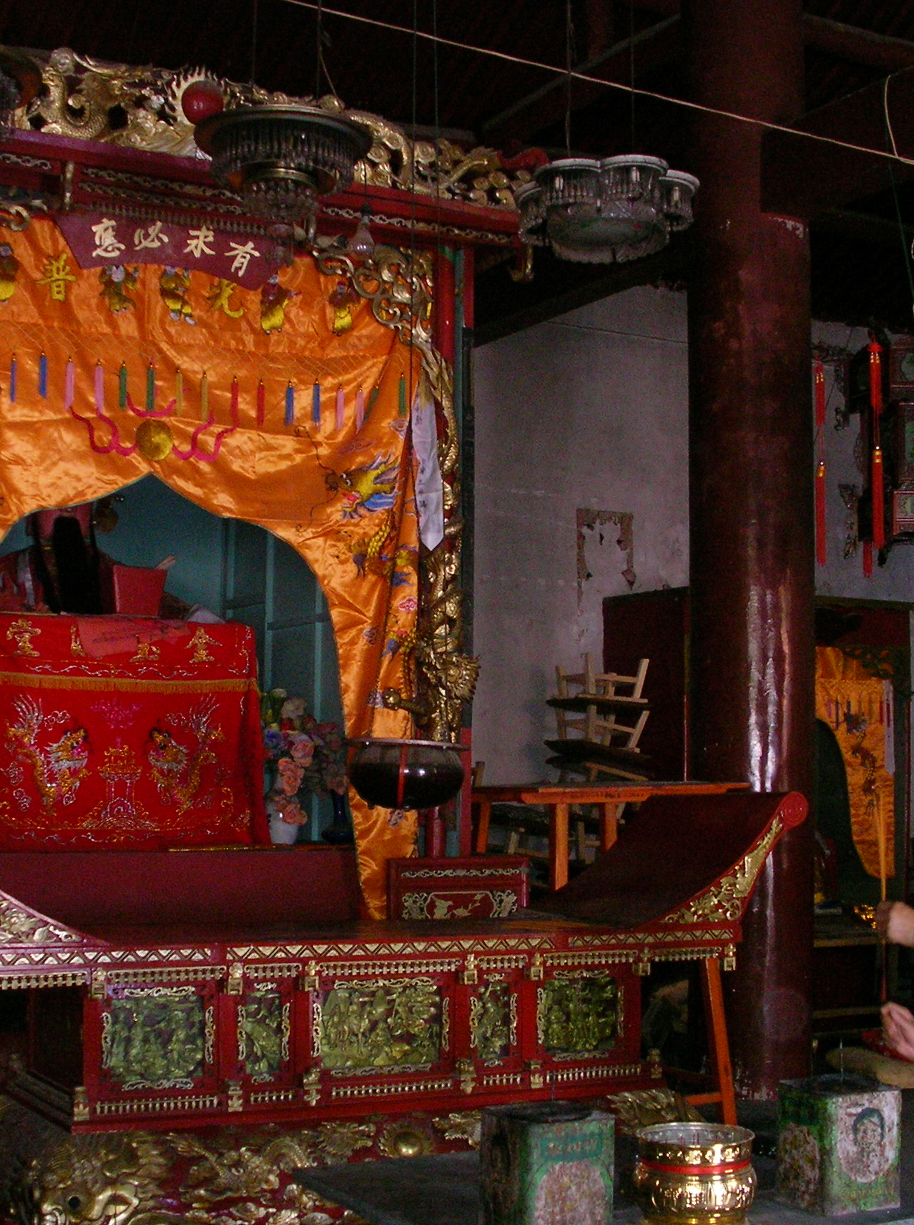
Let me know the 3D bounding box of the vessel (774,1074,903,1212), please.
[{"bbox_3d":[0.694,0.971,3.294,0.160,0.213,0.140,3,-6,-27],"label":"vessel"}]

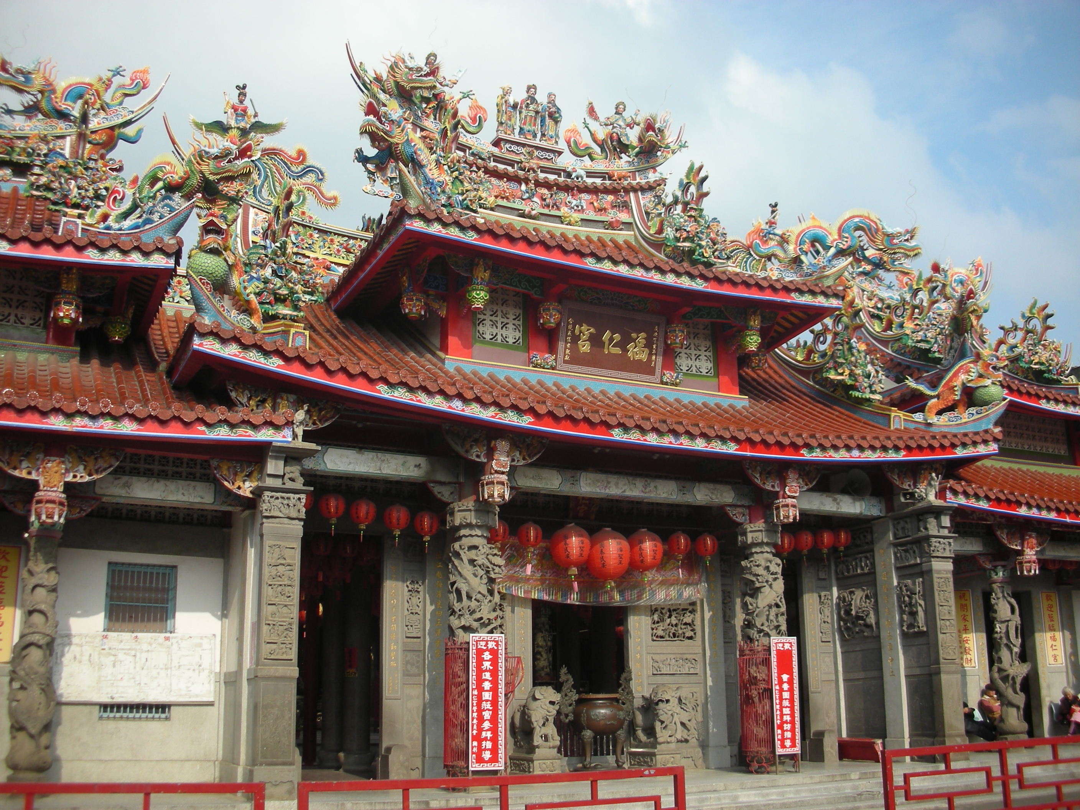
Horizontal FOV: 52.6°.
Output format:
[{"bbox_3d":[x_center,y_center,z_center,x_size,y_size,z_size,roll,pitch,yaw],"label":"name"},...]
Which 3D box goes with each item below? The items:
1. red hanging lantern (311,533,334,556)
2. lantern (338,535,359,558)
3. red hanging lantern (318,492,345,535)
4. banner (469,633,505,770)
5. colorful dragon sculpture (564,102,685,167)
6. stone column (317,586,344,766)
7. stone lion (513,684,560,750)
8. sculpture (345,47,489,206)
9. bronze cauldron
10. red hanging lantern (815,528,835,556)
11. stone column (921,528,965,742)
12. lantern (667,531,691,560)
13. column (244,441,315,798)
[{"bbox_3d":[-3.452,2.232,17.348,0.360,0.380,0.360,7,-15,-29],"label":"red hanging lantern"},{"bbox_3d":[-3.238,2.401,18.500,0.370,0.400,0.370,7,-16,-27],"label":"lantern"},{"bbox_3d":[-2.855,1.497,14.978,0.365,0.590,0.365,7,-17,-25],"label":"red hanging lantern"},{"bbox_3d":[-0.695,3.906,14.383,0.490,1.730,0.060,7,-16,-27],"label":"banner"},{"bbox_3d":[1.621,-5.205,21.085,2.550,0.980,0.600,7,-15,-29],"label":"colorful dragon sculpture"},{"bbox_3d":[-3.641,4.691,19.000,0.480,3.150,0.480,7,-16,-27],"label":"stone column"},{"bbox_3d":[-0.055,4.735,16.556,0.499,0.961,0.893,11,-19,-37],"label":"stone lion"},{"bbox_3d":[-2.166,-4.886,19.134,2.150,2.350,1.100,7,-16,-27],"label":"sculpture"},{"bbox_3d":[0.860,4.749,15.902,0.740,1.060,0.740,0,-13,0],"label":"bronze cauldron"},{"bbox_3d":[4.901,2.357,18.780,0.354,0.478,0.354,7,-17,-25],"label":"red hanging lantern"},{"bbox_3d":[6.555,3.933,17.919,0.530,3.620,0.500,7,-15,-29],"label":"stone column"},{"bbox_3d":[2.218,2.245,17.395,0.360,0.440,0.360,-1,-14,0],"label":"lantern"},{"bbox_3d":[-3.274,2.635,13.530,0.673,4.456,0.638,7,-17,-25],"label":"column"}]

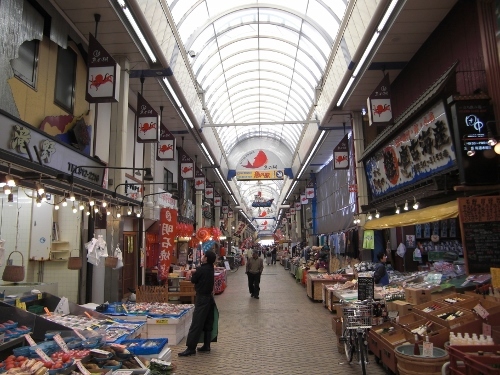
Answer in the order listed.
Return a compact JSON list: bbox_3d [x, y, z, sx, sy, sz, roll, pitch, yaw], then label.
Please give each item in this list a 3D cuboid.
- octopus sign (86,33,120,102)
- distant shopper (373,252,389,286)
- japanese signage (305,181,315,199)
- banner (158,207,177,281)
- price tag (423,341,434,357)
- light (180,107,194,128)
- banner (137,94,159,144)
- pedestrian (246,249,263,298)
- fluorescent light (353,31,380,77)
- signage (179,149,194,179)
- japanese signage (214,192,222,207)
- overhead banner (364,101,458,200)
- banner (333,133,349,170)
[{"bbox_3d":[-2.952,-2.430,8.190,0.570,1.420,0.200,0,-8,2],"label":"octopus sign"},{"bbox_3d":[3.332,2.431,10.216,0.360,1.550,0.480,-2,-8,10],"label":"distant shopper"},{"bbox_3d":[3.647,0.091,24.665,0.580,1.360,0.220,-1,-8,1],"label":"japanese signage"},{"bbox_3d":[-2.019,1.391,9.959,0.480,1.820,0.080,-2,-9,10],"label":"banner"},{"bbox_3d":[1.920,1.743,4.350,0.110,0.160,0.010,-2,-9,14],"label":"price tag"},{"bbox_3d":[-2.324,-2.555,14.972,0.070,0.070,2.360,0,-8,2],"label":"light"},{"bbox_3d":[-2.840,-1.976,11.285,0.570,1.420,0.200,0,-8,2],"label":"banner"},{"bbox_3d":[0.185,2.907,13.534,0.560,1.660,0.340,-1,-8,1],"label":"pedestrian"},{"bbox_3d":[2.849,-3.253,10.073,0.070,0.070,2.360,0,-8,2],"label":"fluorescent light"},{"bbox_3d":[-2.682,-1.025,17.410,0.600,1.400,0.220,-1,-8,1],"label":"signage"},{"bbox_3d":[-2.326,0.807,29.669,0.580,1.360,0.220,-1,-8,1],"label":"japanese signage"},{"bbox_3d":[3.330,-0.567,8.903,0.150,1.100,4.800,-8,-8,0],"label":"overhead banner"},{"bbox_3d":[3.474,-1.377,15.477,0.570,1.420,0.200,0,-8,2],"label":"banner"}]

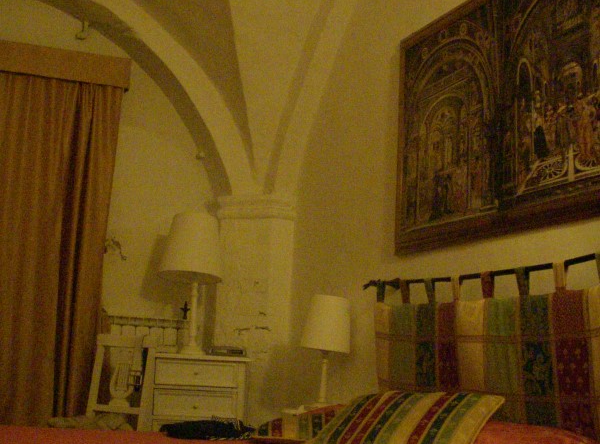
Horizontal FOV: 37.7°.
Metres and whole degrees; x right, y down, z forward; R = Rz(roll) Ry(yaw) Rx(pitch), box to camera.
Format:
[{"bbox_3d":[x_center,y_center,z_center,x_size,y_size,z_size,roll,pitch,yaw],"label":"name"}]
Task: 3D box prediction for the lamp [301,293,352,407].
[{"bbox_3d":[0.105,0.538,3.700,0.205,0.460,0.205,3,-9,0],"label":"lamp"}]

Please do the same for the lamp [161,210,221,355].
[{"bbox_3d":[-0.485,0.272,4.000,0.285,0.635,0.285,6,-10,-17],"label":"lamp"}]

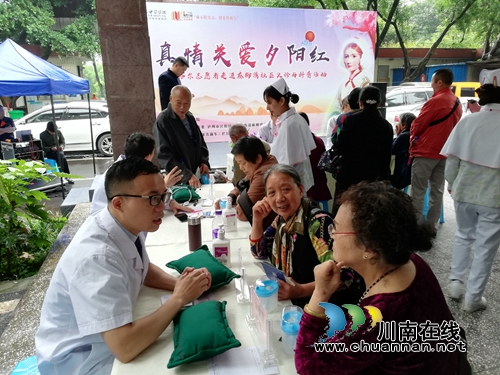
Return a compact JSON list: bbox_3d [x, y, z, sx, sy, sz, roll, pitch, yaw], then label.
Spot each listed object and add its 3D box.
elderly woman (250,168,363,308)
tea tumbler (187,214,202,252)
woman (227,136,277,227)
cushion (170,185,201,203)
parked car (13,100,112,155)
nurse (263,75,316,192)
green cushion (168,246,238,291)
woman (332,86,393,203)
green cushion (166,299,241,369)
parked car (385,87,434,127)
[{"bbox_3d":[0.215,0.501,1.710,0.680,1.210,0.520,-10,15,-34],"label":"elderly woman"},{"bbox_3d":[-0.272,0.226,1.853,0.064,0.180,0.064,-2,13,0],"label":"tea tumbler"},{"bbox_3d":[-0.041,0.312,2.397,0.600,1.240,0.460,-5,13,-14],"label":"woman"},{"bbox_3d":[-0.488,0.060,2.799,0.205,0.090,0.260,-5,13,-14],"label":"cushion"},{"bbox_3d":[-5.656,-1.793,11.654,4.750,1.580,1.830,-3,13,-6],"label":"parked car"},{"bbox_3d":[0.319,-0.029,2.999,0.380,1.620,0.440,-6,13,-17],"label":"nurse"},{"bbox_3d":[-0.195,0.339,1.526,0.205,0.090,0.270,-10,15,-33],"label":"green cushion"},{"bbox_3d":[0.910,-0.028,3.075,0.470,1.550,0.320,-2,13,-3],"label":"woman"},{"bbox_3d":[-0.140,0.429,1.131,0.205,0.090,0.265,-4,13,-10],"label":"green cushion"},{"bbox_3d":[4.188,-2.163,11.637,4.600,1.680,1.800,-7,14,-22],"label":"parked car"}]

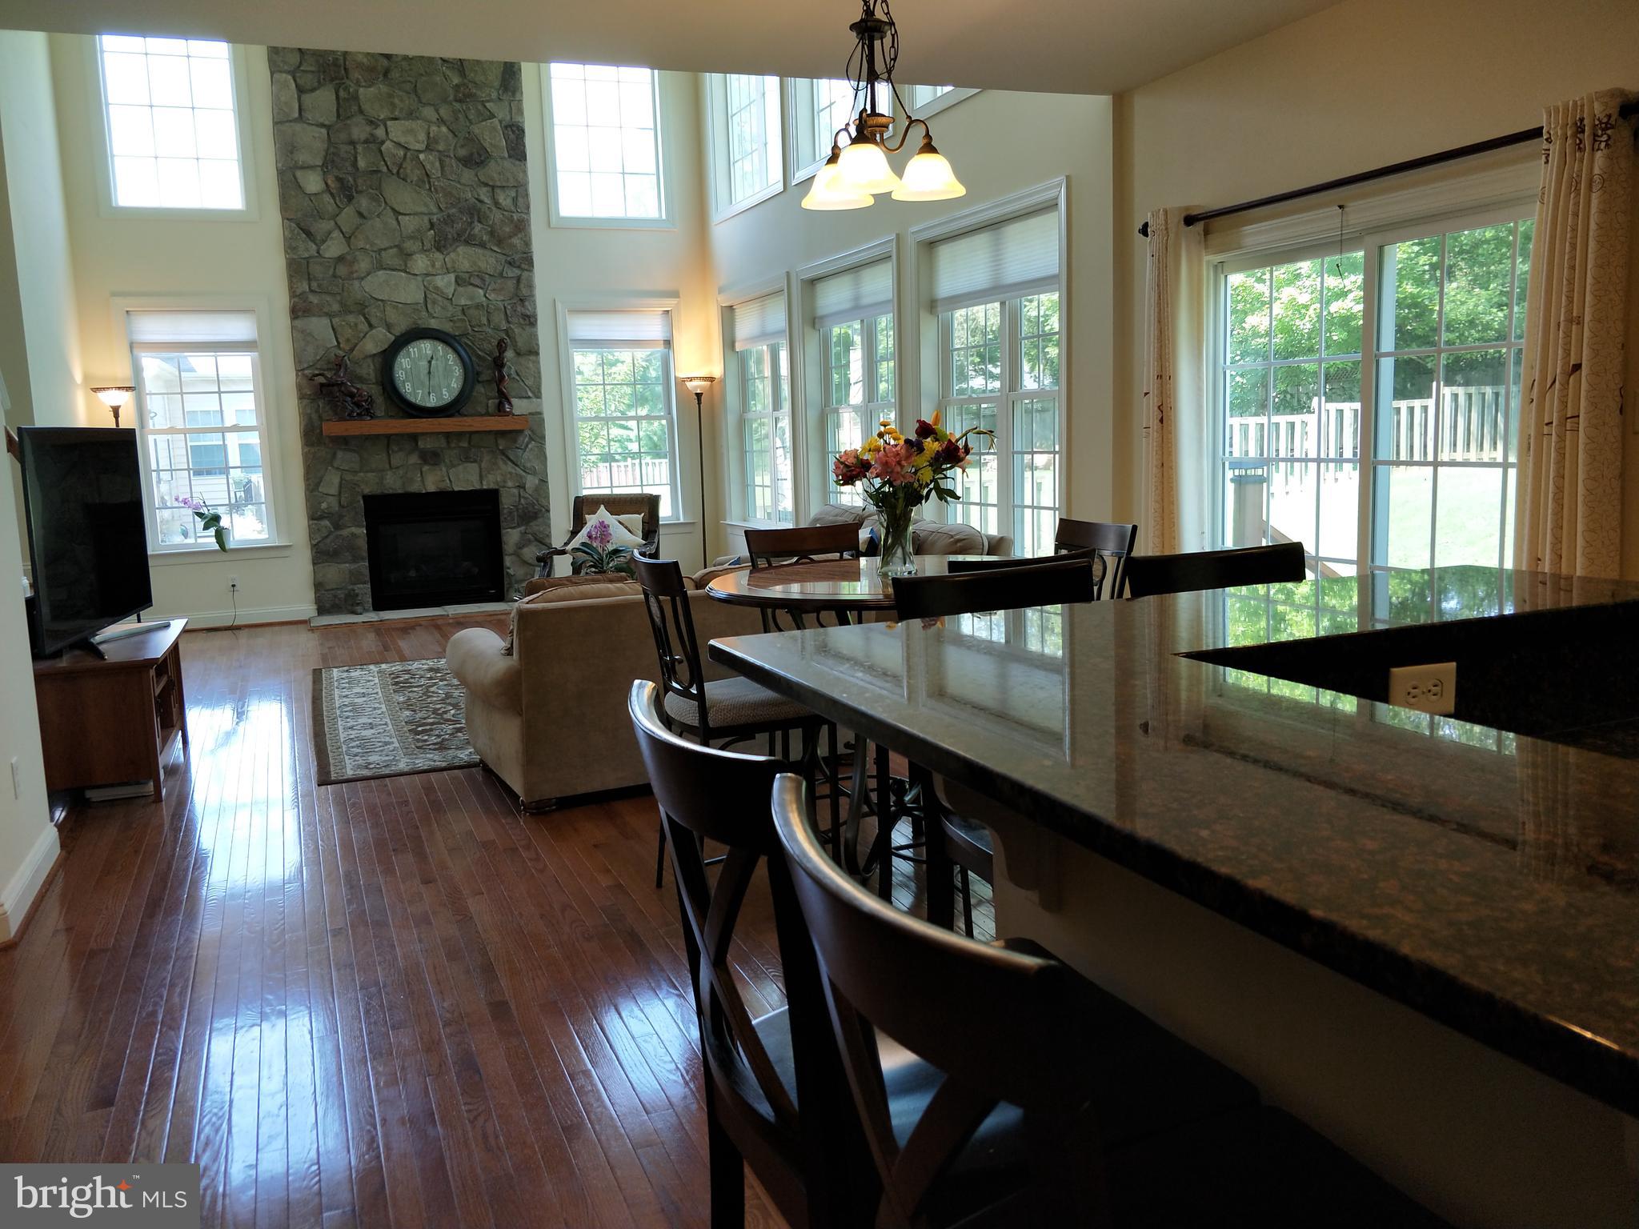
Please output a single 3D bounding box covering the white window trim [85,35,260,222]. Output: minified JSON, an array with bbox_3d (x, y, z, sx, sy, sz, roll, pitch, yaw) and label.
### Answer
[{"bbox_3d":[-4.867,-3.773,8.870,1.087,1.582,0.100,-6,9,-24],"label":"white window trim"}]

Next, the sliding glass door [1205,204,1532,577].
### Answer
[{"bbox_3d":[2.195,-0.457,4.717,0.140,2.080,1.794,-6,10,-24],"label":"sliding glass door"}]

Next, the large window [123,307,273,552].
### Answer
[{"bbox_3d":[-4.873,-1.454,9.379,0.900,1.855,0.120,-6,10,-24],"label":"large window"}]

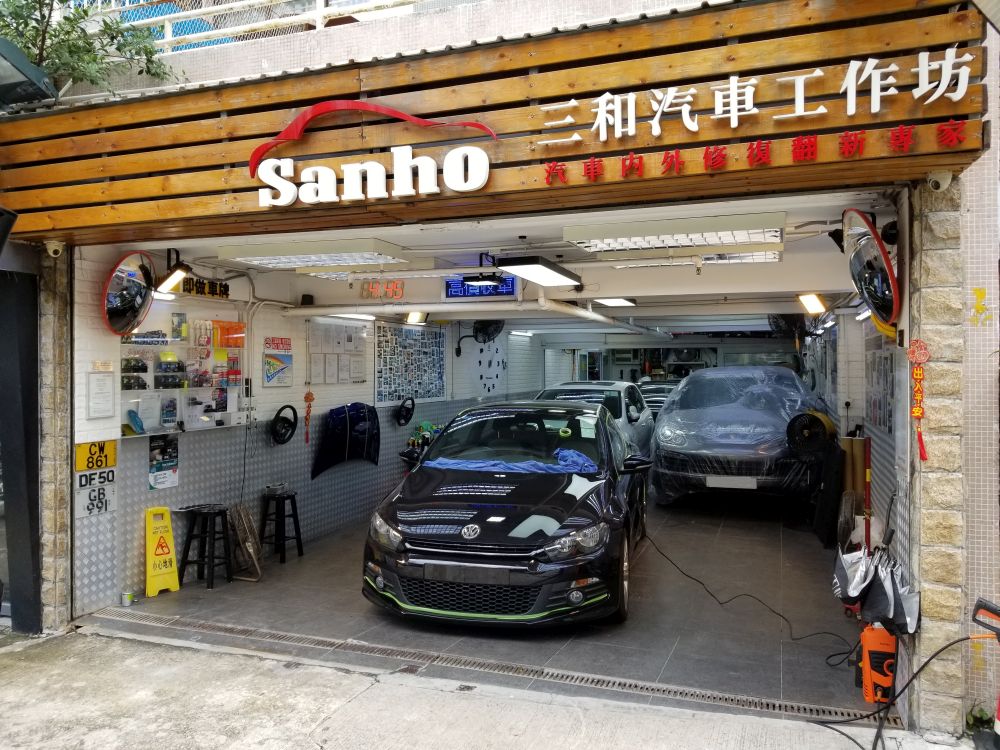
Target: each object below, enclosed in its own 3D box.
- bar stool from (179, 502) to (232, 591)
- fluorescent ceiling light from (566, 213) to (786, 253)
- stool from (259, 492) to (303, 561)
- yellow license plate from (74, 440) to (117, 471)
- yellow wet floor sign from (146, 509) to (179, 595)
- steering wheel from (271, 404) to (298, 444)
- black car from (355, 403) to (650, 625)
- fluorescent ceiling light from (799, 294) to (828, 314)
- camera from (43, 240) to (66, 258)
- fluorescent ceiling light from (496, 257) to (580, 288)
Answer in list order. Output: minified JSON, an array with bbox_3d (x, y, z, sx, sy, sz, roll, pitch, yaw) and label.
[{"bbox_3d":[-2.302,1.335,5.883,0.320,0.600,0.320,0,0,21],"label":"bar stool"},{"bbox_3d":[1.062,-0.843,4.539,1.233,0.084,0.563,0,1,20],"label":"fluorescent ceiling light"},{"bbox_3d":[-1.960,1.338,6.690,0.310,0.590,0.310,0,1,20],"label":"stool"},{"bbox_3d":[-2.758,0.555,5.134,0.012,0.180,0.325,0,0,21],"label":"yellow license plate"},{"bbox_3d":[-2.543,1.315,5.637,0.060,0.640,0.265,-5,-3,38],"label":"yellow wet floor sign"},{"bbox_3d":[-1.994,0.458,6.950,0.110,0.370,0.370,12,5,19],"label":"steering wheel"},{"bbox_3d":[0.254,0.938,6.389,1.900,1.400,4.250,0,0,13],"label":"black car"},{"bbox_3d":[2.884,-0.661,6.907,0.080,0.220,0.230,-44,18,-20],"label":"fluorescent ceiling light"},{"bbox_3d":[-2.817,-0.792,4.750,0.120,0.105,0.120,-1,1,-37],"label":"camera"},{"bbox_3d":[0.321,-0.739,5.450,0.297,0.056,1.205,0,1,19],"label":"fluorescent ceiling light"}]

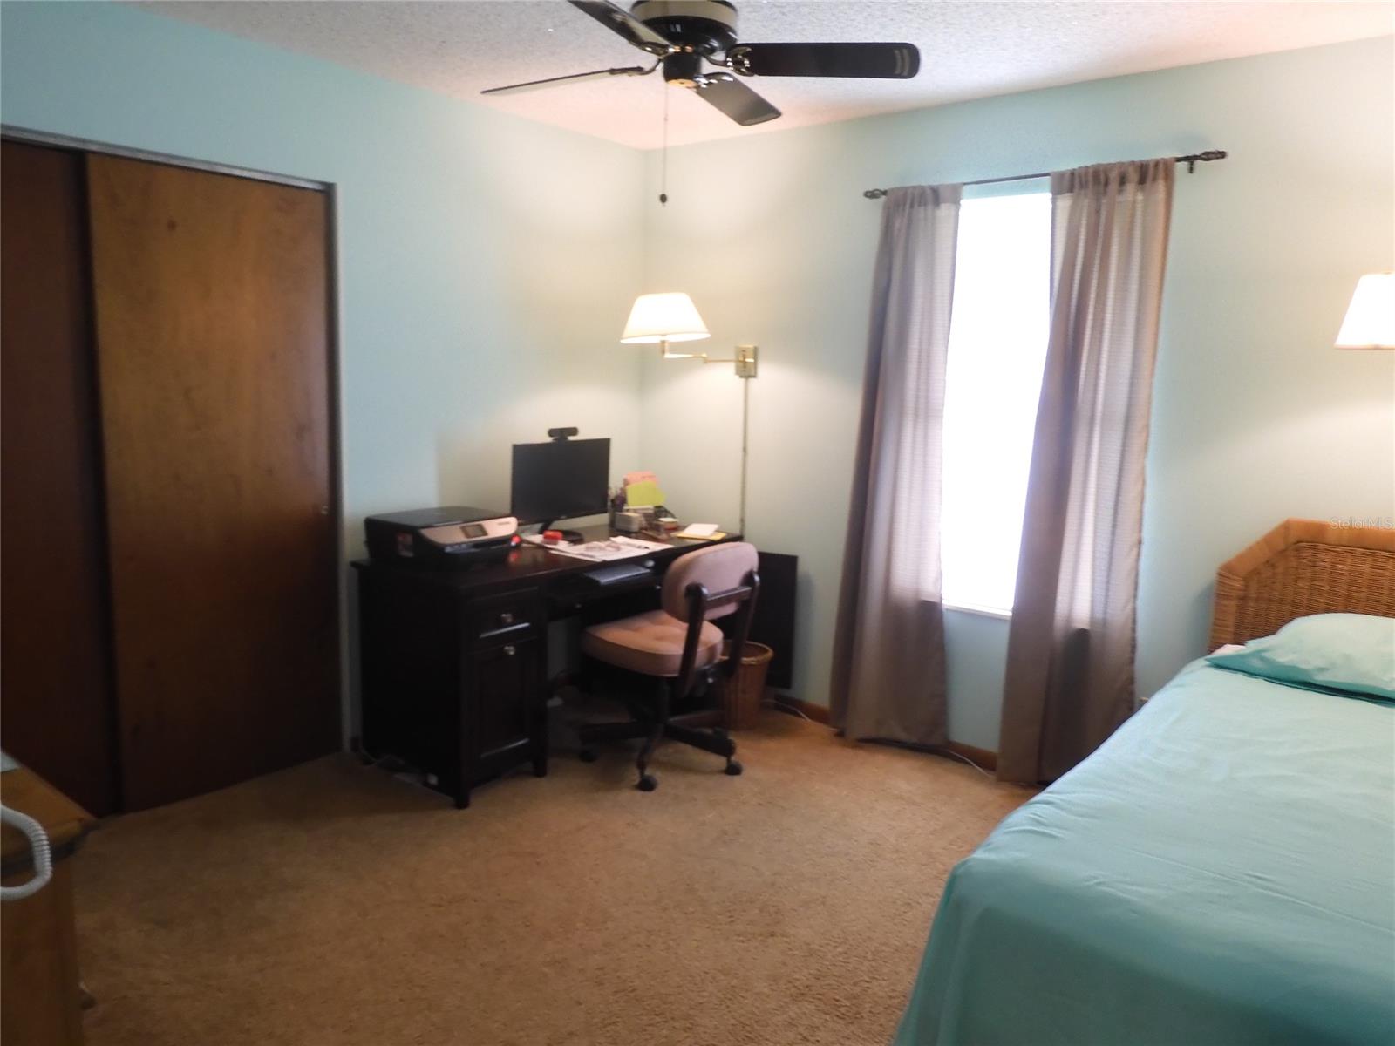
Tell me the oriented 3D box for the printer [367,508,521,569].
[{"bbox_3d":[-0.955,0.043,3.610,0.340,0.125,0.460,9,11,38],"label":"printer"}]

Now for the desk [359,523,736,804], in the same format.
[{"bbox_3d":[-0.521,0.470,3.822,0.575,0.757,1.520,9,11,38],"label":"desk"}]

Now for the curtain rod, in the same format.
[{"bbox_3d":[1.095,-1.155,3.228,1.215,0.065,0.095,9,11,38],"label":"curtain rod"}]

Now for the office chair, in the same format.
[{"bbox_3d":[-0.108,0.475,3.595,0.620,0.845,0.590,9,11,38],"label":"office chair"}]

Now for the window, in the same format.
[{"bbox_3d":[1.101,-0.393,3.455,0.860,1.510,0.100,9,11,38],"label":"window"}]

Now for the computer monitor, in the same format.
[{"bbox_3d":[-0.558,-0.128,3.904,0.190,0.398,0.540,9,11,38],"label":"computer monitor"}]

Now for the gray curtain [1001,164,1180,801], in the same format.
[{"bbox_3d":[1.288,-0.079,3.220,0.440,2.145,0.130,9,11,38],"label":"gray curtain"}]

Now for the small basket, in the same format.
[{"bbox_3d":[0.199,0.685,4.012,0.260,0.320,0.260,2,9,0],"label":"small basket"}]

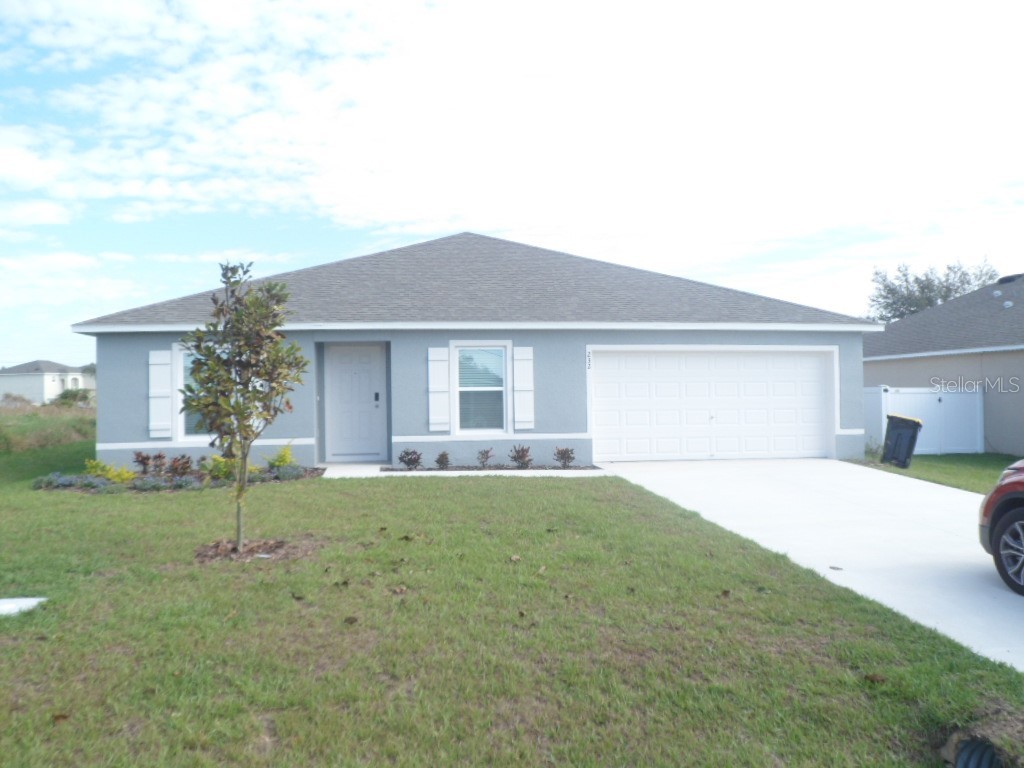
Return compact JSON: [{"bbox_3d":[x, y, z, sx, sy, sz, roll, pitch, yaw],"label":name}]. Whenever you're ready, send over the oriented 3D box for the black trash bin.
[{"bbox_3d":[8.256,1.208,16.900,0.670,1.040,0.780,12,3,29],"label":"black trash bin"}]

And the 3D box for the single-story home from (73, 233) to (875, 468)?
[{"bbox_3d":[-1.142,-1.230,22.173,14.828,5.872,15.300,-1,-1,-8],"label":"single-story home"}]

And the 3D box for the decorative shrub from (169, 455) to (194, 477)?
[{"bbox_3d":[-5.676,1.400,13.750,0.420,0.360,0.400,-1,-1,-7],"label":"decorative shrub"}]

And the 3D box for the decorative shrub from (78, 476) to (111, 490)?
[{"bbox_3d":[-6.430,1.532,12.300,0.500,0.200,0.470,-1,-1,-8],"label":"decorative shrub"}]

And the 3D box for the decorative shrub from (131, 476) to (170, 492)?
[{"bbox_3d":[-5.648,1.569,12.500,0.620,0.210,0.520,-1,-1,-7],"label":"decorative shrub"}]

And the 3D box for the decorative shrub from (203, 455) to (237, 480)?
[{"bbox_3d":[-4.901,1.396,13.400,0.540,0.400,0.480,-1,-1,-7],"label":"decorative shrub"}]

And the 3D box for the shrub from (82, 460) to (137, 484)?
[{"bbox_3d":[-6.614,1.435,13.150,0.850,0.380,0.550,-1,-1,-7],"label":"shrub"}]

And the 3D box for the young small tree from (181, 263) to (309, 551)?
[{"bbox_3d":[-2.819,0.226,8.400,1.300,3.000,1.250,-1,-1,-8],"label":"young small tree"}]

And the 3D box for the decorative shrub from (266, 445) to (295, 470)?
[{"bbox_3d":[-4.082,1.293,14.100,0.470,0.440,0.420,-1,-1,-7],"label":"decorative shrub"}]

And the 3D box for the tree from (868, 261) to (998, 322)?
[{"bbox_3d":[20.200,-1.850,38.000,6.200,7.900,6.000,-1,-1,-7],"label":"tree"}]

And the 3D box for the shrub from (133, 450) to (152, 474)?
[{"bbox_3d":[-6.199,1.317,13.400,0.330,0.380,0.320,-1,-1,-8],"label":"shrub"}]

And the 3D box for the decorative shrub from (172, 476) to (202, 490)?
[{"bbox_3d":[-5.018,1.539,12.350,0.460,0.200,0.440,-1,-1,-8],"label":"decorative shrub"}]

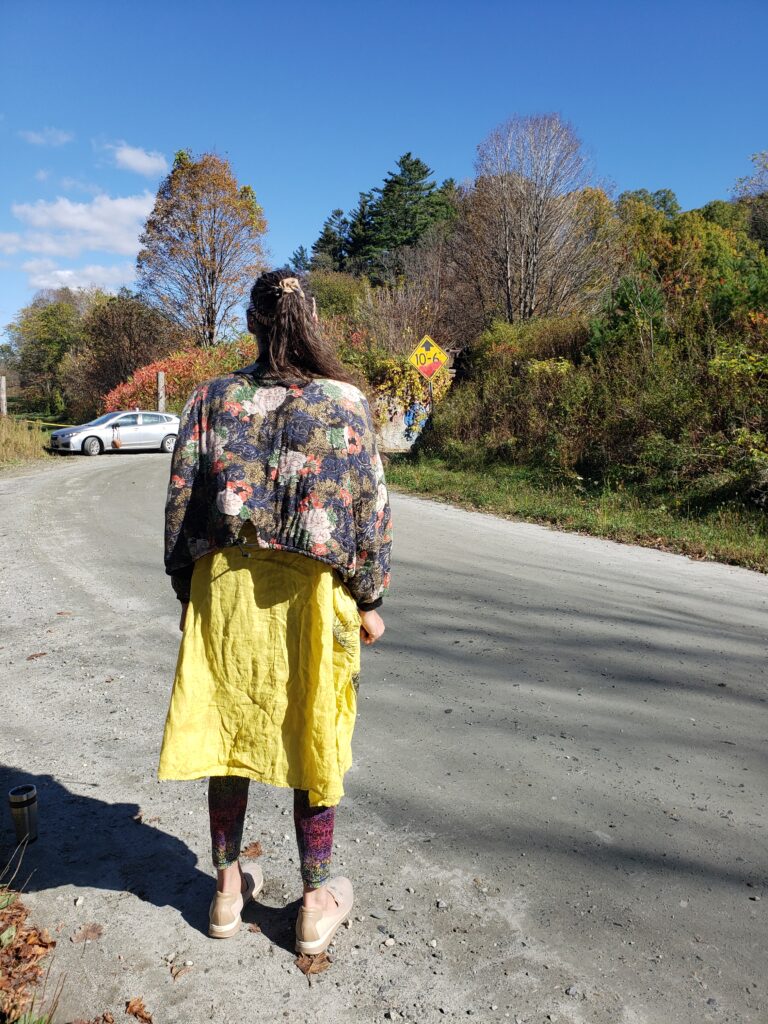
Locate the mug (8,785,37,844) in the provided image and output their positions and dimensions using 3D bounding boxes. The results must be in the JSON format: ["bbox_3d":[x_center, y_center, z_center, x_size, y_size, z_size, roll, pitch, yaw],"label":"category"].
[{"bbox_3d":[-1.130,0.952,2.428,0.084,0.165,0.084,0,7,0],"label":"mug"}]

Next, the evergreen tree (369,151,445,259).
[{"bbox_3d":[1.599,-16.519,53.333,7.000,16.000,7.000,0,7,0],"label":"evergreen tree"}]

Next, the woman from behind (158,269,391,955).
[{"bbox_3d":[-0.274,0.254,1.952,0.540,1.670,0.380,0,7,2],"label":"woman from behind"}]

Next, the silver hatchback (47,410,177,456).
[{"bbox_3d":[-8.900,-2.710,26.200,4.450,1.480,1.775,-6,10,-40],"label":"silver hatchback"}]

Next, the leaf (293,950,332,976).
[{"bbox_3d":[-0.174,1.095,1.879,0.092,0.022,0.075,0,7,0],"label":"leaf"}]

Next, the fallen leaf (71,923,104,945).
[{"bbox_3d":[-0.769,1.085,1.994,0.085,0.012,0.075,0,7,0],"label":"fallen leaf"}]

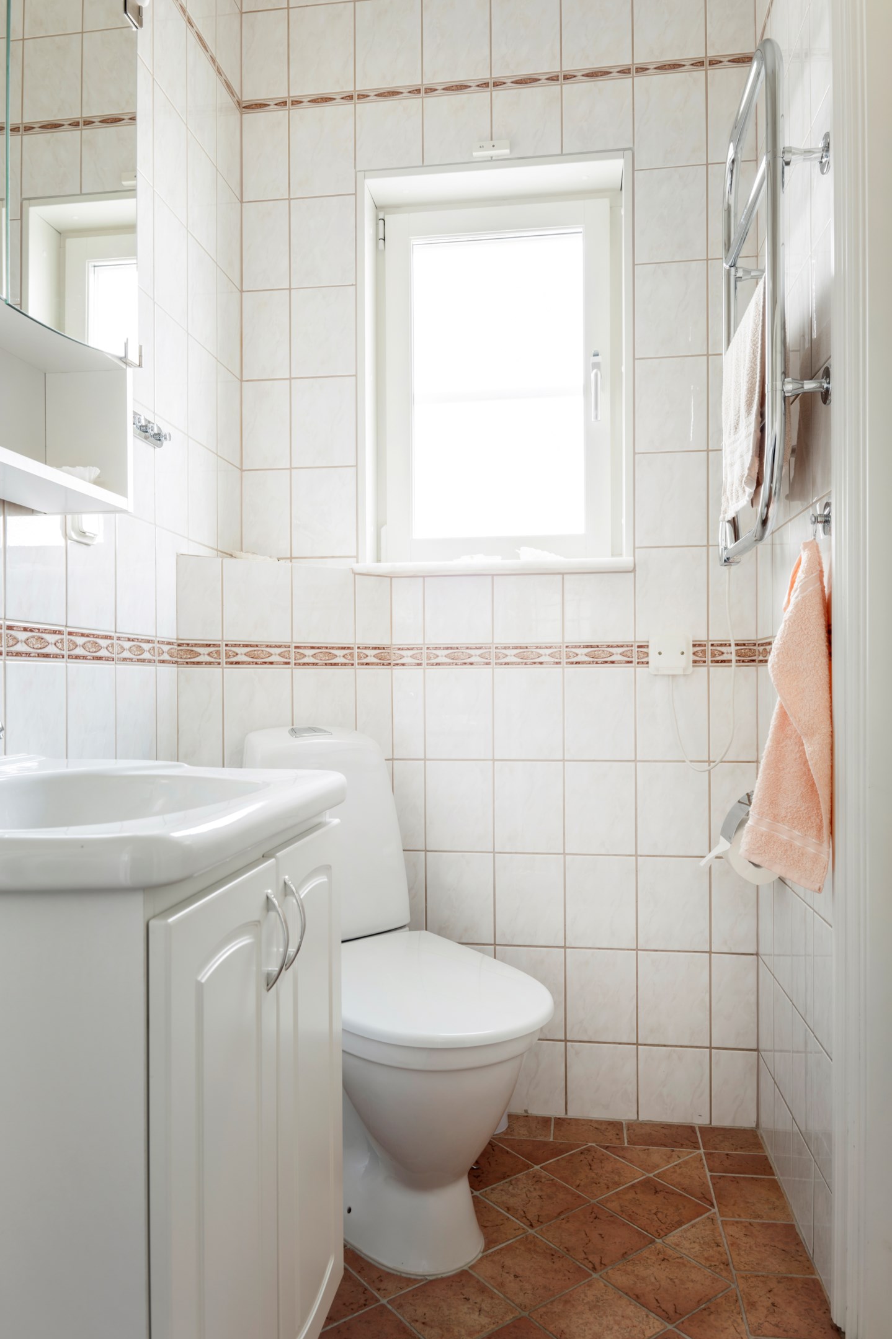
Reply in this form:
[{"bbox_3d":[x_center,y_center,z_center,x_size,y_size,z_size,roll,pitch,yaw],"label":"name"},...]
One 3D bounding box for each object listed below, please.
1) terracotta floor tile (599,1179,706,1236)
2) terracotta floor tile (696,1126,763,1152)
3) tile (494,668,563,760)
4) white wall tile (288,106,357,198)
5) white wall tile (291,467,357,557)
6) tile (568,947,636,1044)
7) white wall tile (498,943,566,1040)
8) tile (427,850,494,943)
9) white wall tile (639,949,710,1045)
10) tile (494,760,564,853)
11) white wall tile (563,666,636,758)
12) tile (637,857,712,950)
[{"bbox_3d":[0.376,0.975,1.614,0.140,0.010,0.140,0,0,-37],"label":"terracotta floor tile"},{"bbox_3d":[0.581,0.965,1.822,0.123,0.010,0.092,0,0,8],"label":"terracotta floor tile"},{"bbox_3d":[0.180,0.097,1.935,0.149,0.199,0.009,0,0,8],"label":"tile"},{"bbox_3d":[-0.276,-1.159,2.004,0.149,0.199,0.010,0,0,8],"label":"white wall tile"},{"bbox_3d":[-0.273,-0.355,2.007,0.150,0.199,0.009,0,0,8],"label":"white wall tile"},{"bbox_3d":[0.334,0.701,1.923,0.149,0.198,0.010,0,0,8],"label":"tile"},{"bbox_3d":[0.184,0.702,1.944,0.149,0.199,0.010,0,0,8],"label":"white wall tile"},{"bbox_3d":[0.032,0.498,1.957,0.149,0.199,0.009,0,0,8],"label":"tile"},{"bbox_3d":[0.486,0.703,1.912,0.149,0.198,0.010,0,0,8],"label":"white wall tile"},{"bbox_3d":[0.182,0.299,1.941,0.150,0.199,0.009,0,0,8],"label":"tile"},{"bbox_3d":[0.331,0.097,1.918,0.150,0.199,0.009,0,0,8],"label":"white wall tile"},{"bbox_3d":[0.484,0.499,1.901,0.149,0.199,0.010,0,0,8],"label":"tile"}]

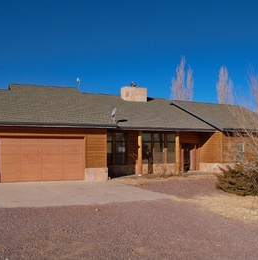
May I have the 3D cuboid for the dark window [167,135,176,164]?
[{"bbox_3d":[3.077,1.365,23.791,0.810,2.150,0.100,1,-3,-20],"label":"dark window"}]

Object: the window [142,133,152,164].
[{"bbox_3d":[1.298,1.328,23.137,0.790,2.150,0.100,1,-3,-20],"label":"window"}]

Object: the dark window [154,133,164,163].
[{"bbox_3d":[2.183,1.347,23.462,0.820,2.150,0.100,1,-3,-20],"label":"dark window"}]

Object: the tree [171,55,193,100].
[{"bbox_3d":[6.349,-2.382,39.664,2.800,13.070,2.800,0,-3,9],"label":"tree"}]

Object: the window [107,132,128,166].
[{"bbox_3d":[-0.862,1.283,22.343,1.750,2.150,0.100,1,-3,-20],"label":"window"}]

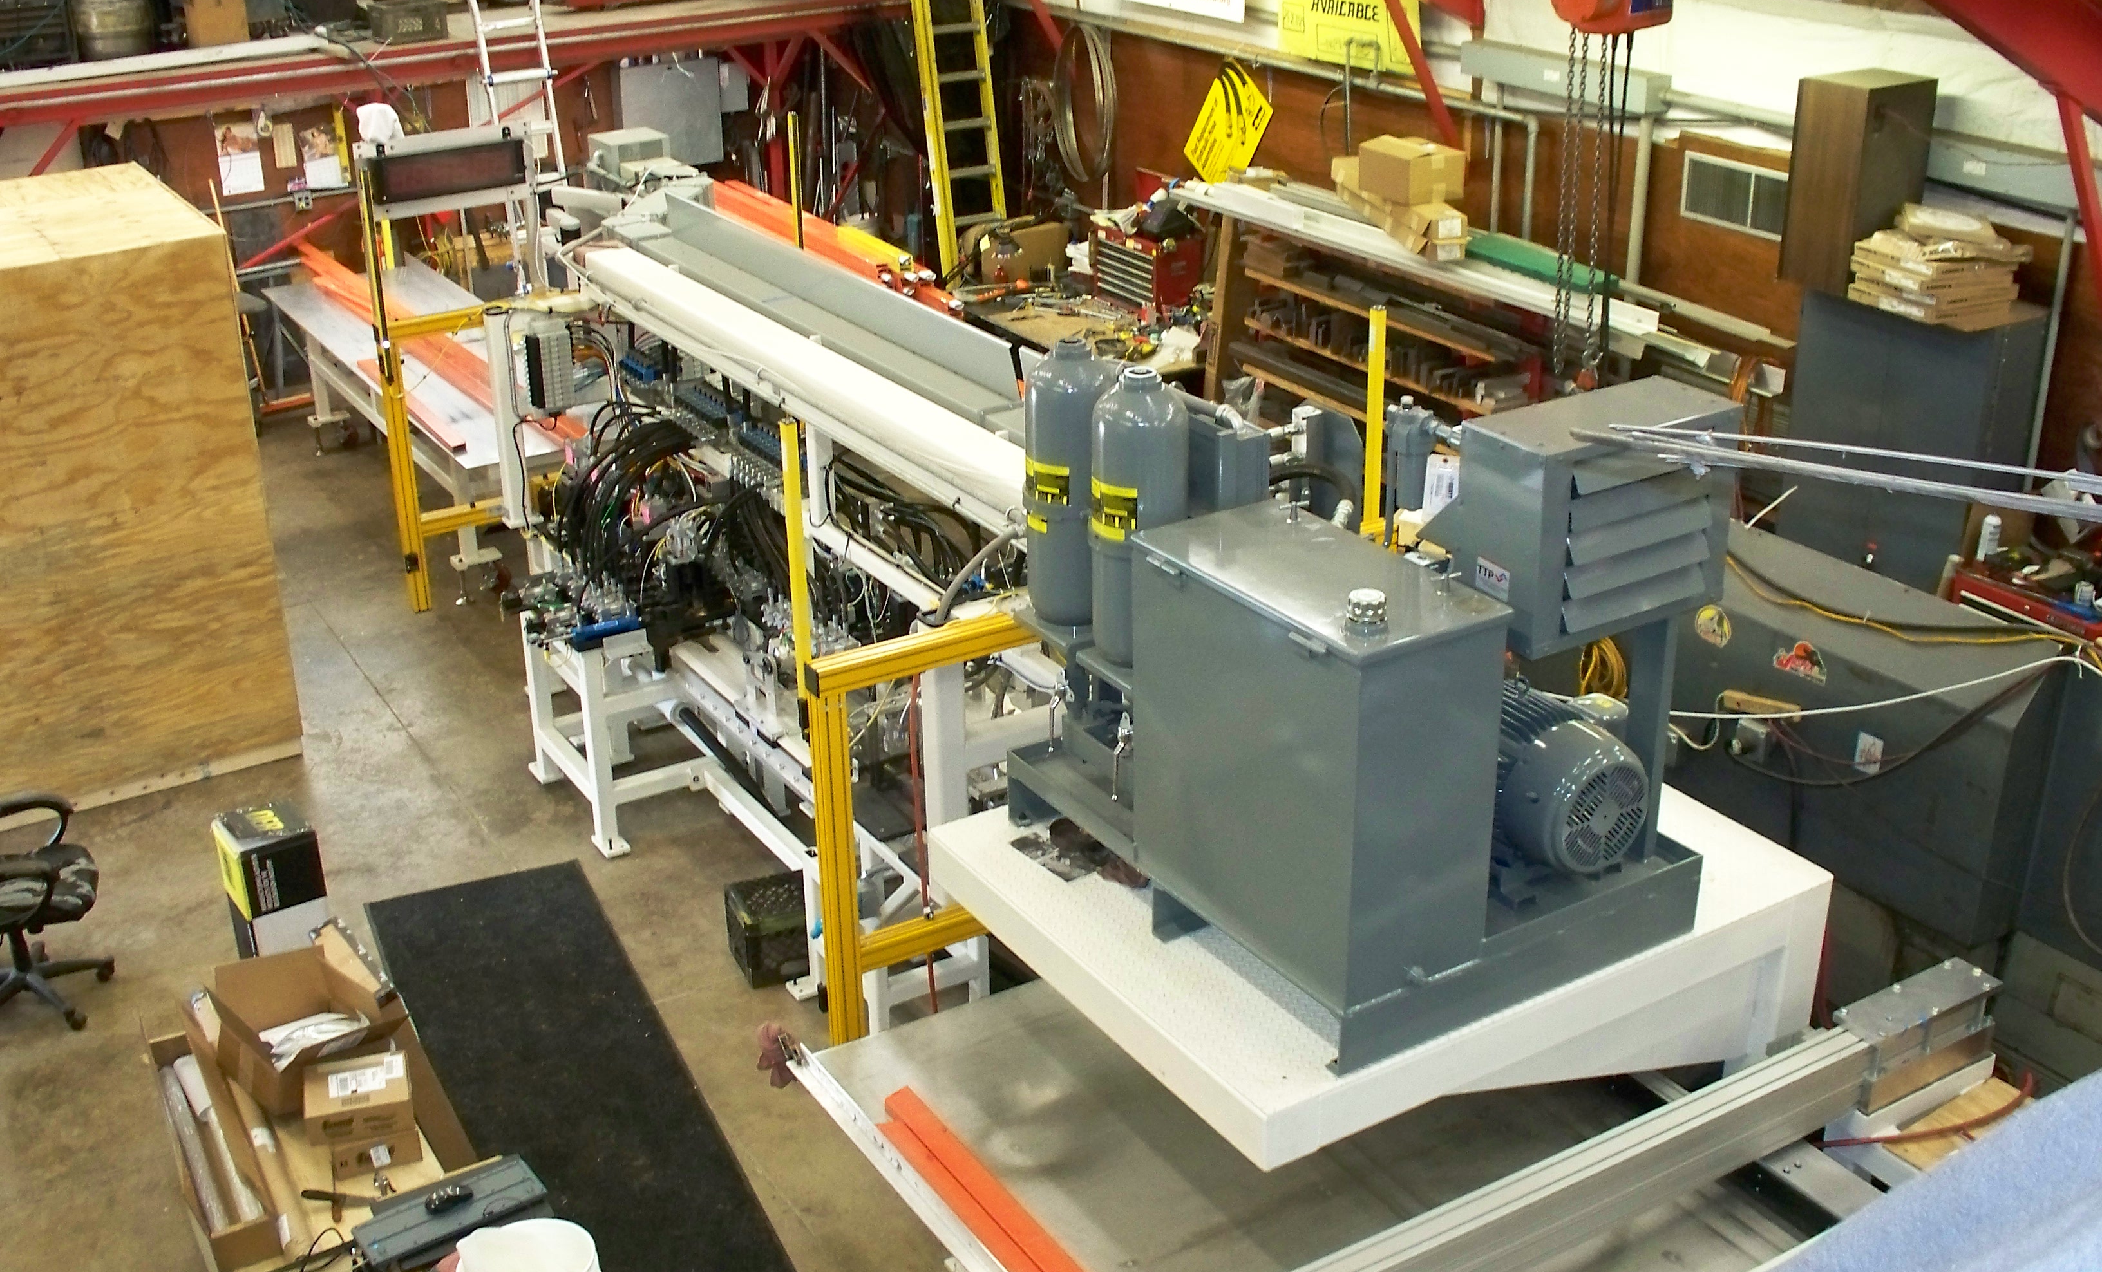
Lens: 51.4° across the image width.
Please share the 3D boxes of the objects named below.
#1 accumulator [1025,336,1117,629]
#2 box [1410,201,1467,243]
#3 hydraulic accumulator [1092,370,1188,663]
[{"bbox_3d":[0.057,-0.373,5.481,0.232,0.745,0.232,-1,24,0],"label":"accumulator"},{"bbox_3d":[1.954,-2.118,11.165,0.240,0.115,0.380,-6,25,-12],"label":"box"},{"bbox_3d":[0.216,-0.272,5.251,0.232,0.745,0.232,-1,24,0],"label":"hydraulic accumulator"}]

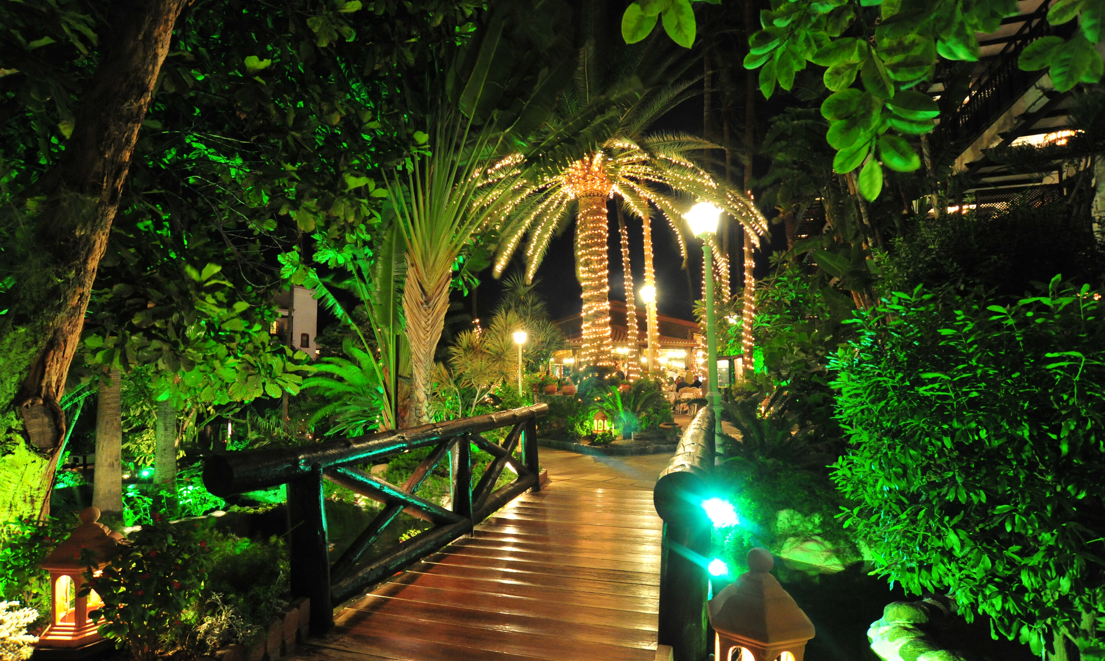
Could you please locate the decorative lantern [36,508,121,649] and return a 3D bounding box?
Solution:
[{"bbox_3d":[-2.244,1.183,2.650,0.370,0.640,0.370,2,-6,-40],"label":"decorative lantern"}]

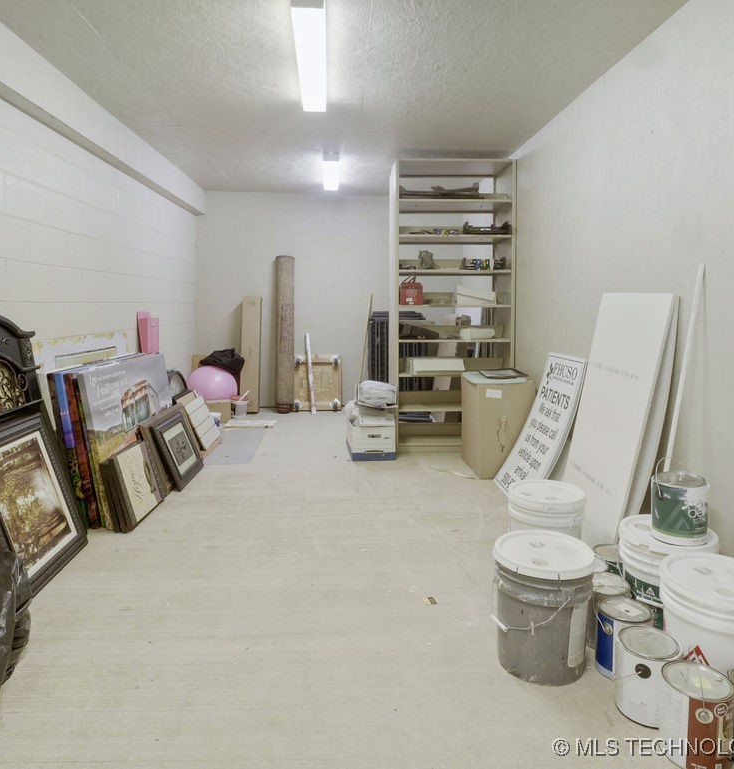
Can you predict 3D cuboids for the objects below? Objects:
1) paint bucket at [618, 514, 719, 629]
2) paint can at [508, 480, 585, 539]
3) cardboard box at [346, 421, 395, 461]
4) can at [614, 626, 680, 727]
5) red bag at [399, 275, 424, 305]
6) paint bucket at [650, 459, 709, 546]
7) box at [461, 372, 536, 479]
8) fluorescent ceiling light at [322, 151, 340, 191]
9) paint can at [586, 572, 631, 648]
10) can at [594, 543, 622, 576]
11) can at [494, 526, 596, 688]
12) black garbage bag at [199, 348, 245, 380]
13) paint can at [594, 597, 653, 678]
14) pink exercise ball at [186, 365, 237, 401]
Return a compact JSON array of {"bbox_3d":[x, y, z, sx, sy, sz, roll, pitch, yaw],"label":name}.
[{"bbox_3d":[1.060,0.696,1.875,0.310,0.360,0.310,0,6,0],"label":"paint bucket"},{"bbox_3d":[0.755,0.634,2.250,0.310,0.365,0.310,0,6,0],"label":"paint can"},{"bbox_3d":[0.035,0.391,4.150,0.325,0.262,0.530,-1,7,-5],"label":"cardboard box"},{"bbox_3d":[0.820,0.830,1.540,0.170,0.190,0.170,0,6,0],"label":"can"},{"bbox_3d":[0.349,-0.737,4.130,0.175,0.235,0.110,0,7,-3],"label":"red bag"},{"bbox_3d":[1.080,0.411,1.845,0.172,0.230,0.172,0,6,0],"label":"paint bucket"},{"bbox_3d":[0.923,0.279,3.810,0.378,0.635,0.510,0,8,-3],"label":"box"},{"bbox_3d":[-0.330,-1.956,4.930,0.137,0.085,1.150,0,8,-3],"label":"fluorescent ceiling light"},{"bbox_3d":[0.815,0.782,1.840,0.168,0.192,0.168,0,6,0],"label":"paint can"},{"bbox_3d":[0.993,0.760,2.130,0.165,0.195,0.165,0,8,0],"label":"can"},{"bbox_3d":[0.570,0.725,1.753,0.313,0.378,0.313,0,8,0],"label":"can"},{"bbox_3d":[-1.530,-0.190,5.650,0.480,0.360,0.380,0,8,-3],"label":"black garbage bag"},{"bbox_3d":[0.831,0.823,1.729,0.163,0.193,0.163,0,8,0],"label":"paint can"},{"bbox_3d":[-1.591,0.041,5.450,0.530,0.500,0.530,0,7,-3],"label":"pink exercise ball"}]

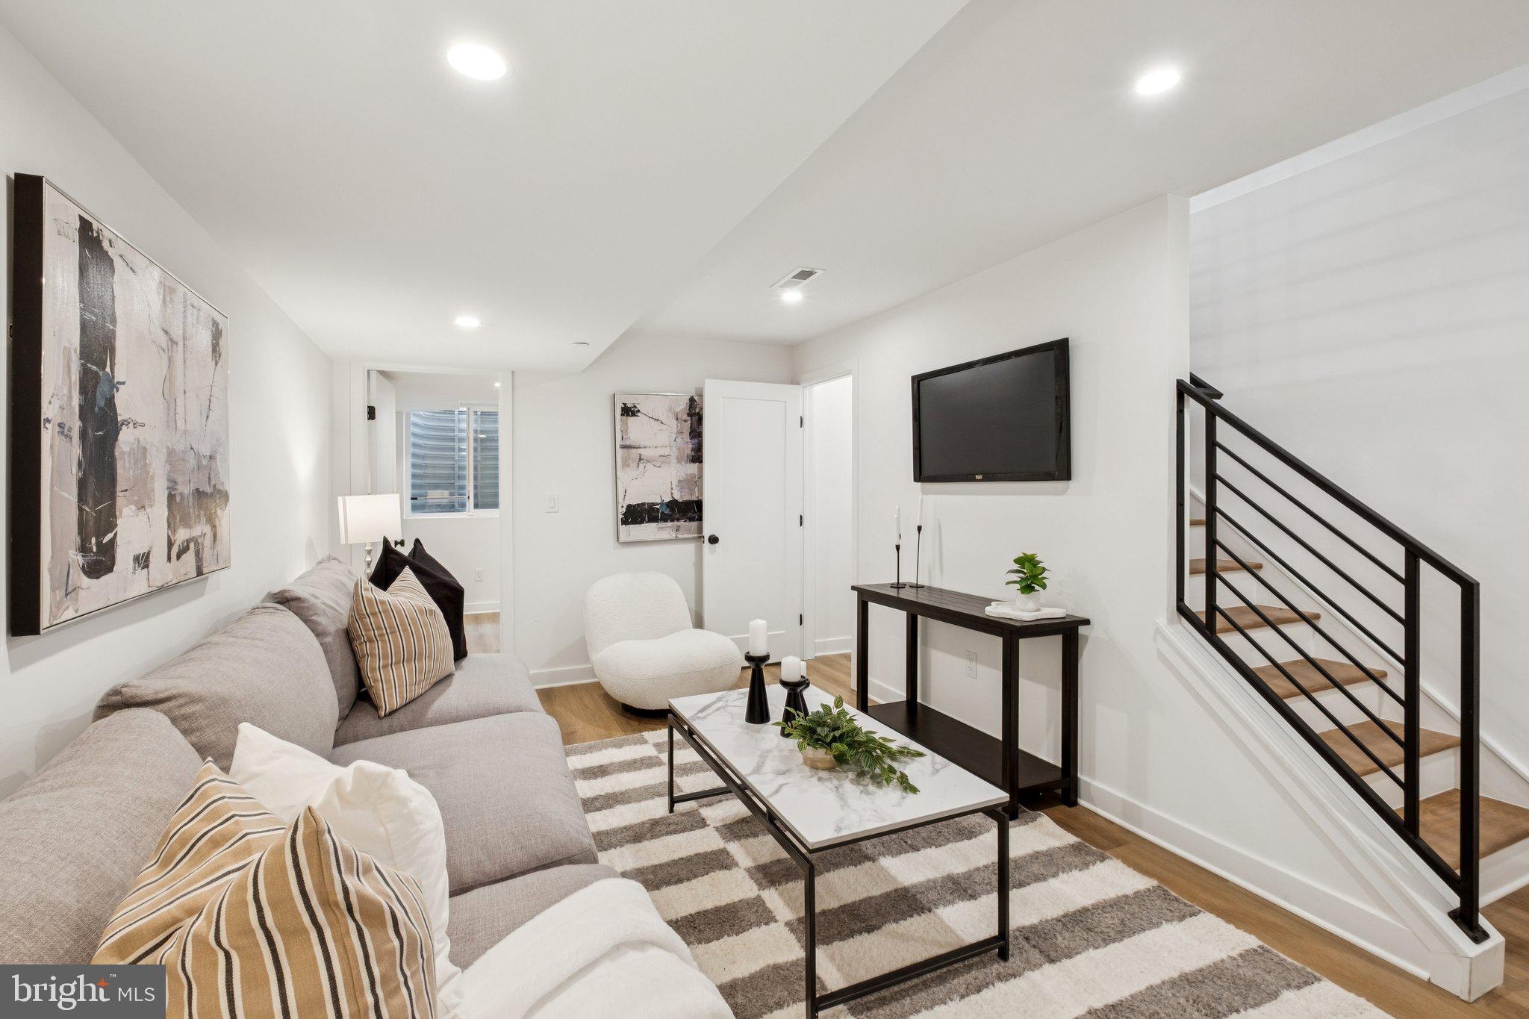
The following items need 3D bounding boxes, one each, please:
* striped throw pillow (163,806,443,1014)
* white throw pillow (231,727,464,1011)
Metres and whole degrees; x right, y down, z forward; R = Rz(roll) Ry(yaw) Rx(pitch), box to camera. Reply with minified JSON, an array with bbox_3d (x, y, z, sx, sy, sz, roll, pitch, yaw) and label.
[{"bbox_3d":[-0.530,0.560,0.740,0.440,0.430,0.170,1,16,34],"label":"striped throw pillow"},{"bbox_3d":[-0.668,0.586,1.037,0.420,0.440,0.170,0,14,20],"label":"white throw pillow"}]

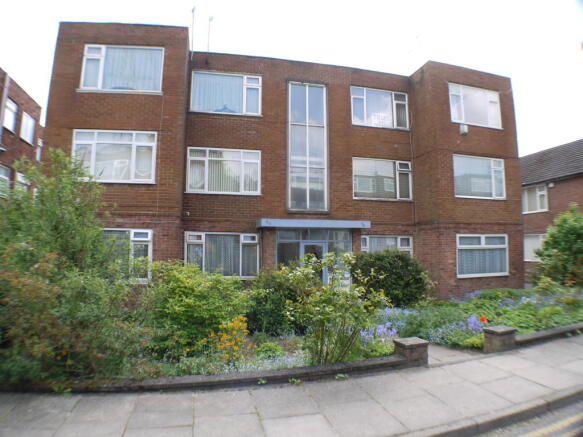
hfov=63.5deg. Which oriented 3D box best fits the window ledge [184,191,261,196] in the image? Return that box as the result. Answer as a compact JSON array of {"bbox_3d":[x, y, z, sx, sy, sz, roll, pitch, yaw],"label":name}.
[{"bbox_3d":[-2.161,-0.789,14.873,2.380,0.080,0.150,2,-6,-15],"label":"window ledge"}]

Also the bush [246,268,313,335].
[{"bbox_3d":[-0.233,1.573,9.155,1.320,1.270,1.100,1,-5,-16],"label":"bush"}]

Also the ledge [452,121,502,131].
[{"bbox_3d":[6.392,-3.198,16.247,2.100,0.080,0.150,2,-6,-15],"label":"ledge"}]

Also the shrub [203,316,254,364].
[{"bbox_3d":[-0.835,1.604,6.250,0.640,0.600,0.520,1,-7,-14],"label":"shrub"}]

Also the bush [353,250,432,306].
[{"bbox_3d":[2.960,1.815,14.027,2.100,1.600,1.850,2,-6,-15],"label":"bush"}]

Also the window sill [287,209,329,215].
[{"bbox_3d":[0.571,-0.231,15.550,1.420,0.120,0.160,1,-5,-16],"label":"window sill"}]

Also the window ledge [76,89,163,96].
[{"bbox_3d":[-4.525,-3.336,12.415,2.270,0.090,0.140,1,-5,-16],"label":"window ledge"}]

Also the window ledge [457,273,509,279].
[{"bbox_3d":[6.097,1.835,15.050,1.900,0.100,0.170,1,-7,-14],"label":"window ledge"}]

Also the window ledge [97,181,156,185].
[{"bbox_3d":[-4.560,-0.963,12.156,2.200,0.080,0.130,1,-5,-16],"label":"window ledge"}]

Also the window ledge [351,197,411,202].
[{"bbox_3d":[3.155,-0.601,16.038,2.250,0.090,0.140,1,-5,-16],"label":"window ledge"}]

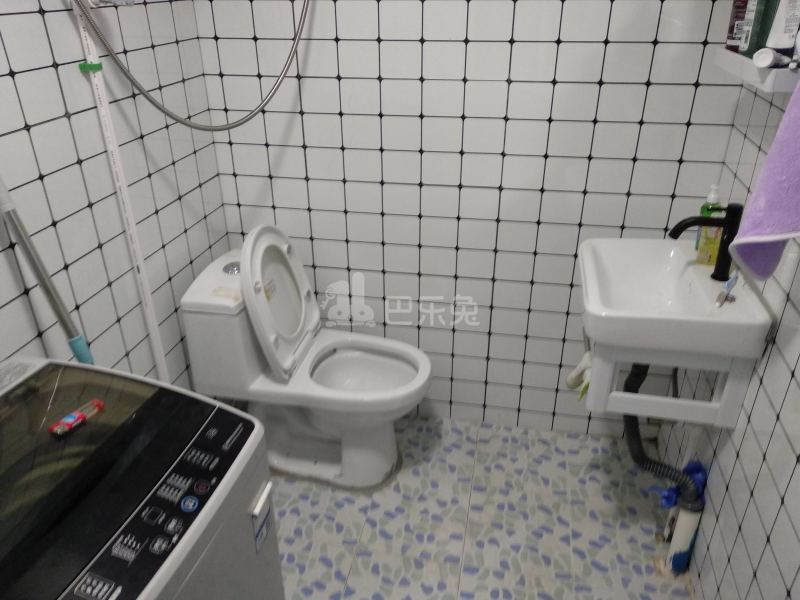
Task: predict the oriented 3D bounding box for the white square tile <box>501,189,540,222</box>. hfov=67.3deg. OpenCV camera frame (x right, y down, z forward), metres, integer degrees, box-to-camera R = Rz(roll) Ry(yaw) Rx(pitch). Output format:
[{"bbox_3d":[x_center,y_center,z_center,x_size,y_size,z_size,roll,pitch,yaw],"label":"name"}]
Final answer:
[{"bbox_3d":[0.360,-0.282,1.794,0.118,0.098,0.010,5,28,10],"label":"white square tile"}]

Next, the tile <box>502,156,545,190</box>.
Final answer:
[{"bbox_3d":[0.361,-0.371,1.753,0.119,0.100,0.010,5,28,10],"label":"tile"}]

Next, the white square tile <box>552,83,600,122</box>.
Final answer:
[{"bbox_3d":[0.478,-0.540,1.641,0.119,0.100,0.010,5,28,10],"label":"white square tile"}]

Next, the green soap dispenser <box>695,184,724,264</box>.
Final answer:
[{"bbox_3d":[0.757,-0.179,1.462,0.056,0.195,0.044,15,31,27],"label":"green soap dispenser"}]

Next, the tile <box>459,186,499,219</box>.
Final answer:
[{"bbox_3d":[0.243,-0.292,1.820,0.119,0.100,0.010,5,28,10],"label":"tile"}]

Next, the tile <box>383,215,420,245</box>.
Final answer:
[{"bbox_3d":[0.007,-0.222,1.900,0.118,0.098,0.010,5,28,10],"label":"tile"}]

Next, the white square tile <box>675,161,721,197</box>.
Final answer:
[{"bbox_3d":[0.830,-0.334,1.676,0.110,0.099,0.010,5,28,10],"label":"white square tile"}]

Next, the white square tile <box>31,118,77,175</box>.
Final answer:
[{"bbox_3d":[-0.717,-0.319,1.241,0.010,0.099,0.119,5,28,10],"label":"white square tile"}]

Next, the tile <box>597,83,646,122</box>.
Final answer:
[{"bbox_3d":[0.594,-0.528,1.613,0.118,0.098,0.010,5,28,10],"label":"tile"}]

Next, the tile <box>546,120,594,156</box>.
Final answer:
[{"bbox_3d":[0.478,-0.451,1.687,0.119,0.100,0.010,5,28,10],"label":"tile"}]

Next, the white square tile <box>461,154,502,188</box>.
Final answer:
[{"bbox_3d":[0.241,-0.380,1.763,0.117,0.098,0.010,5,28,10],"label":"white square tile"}]

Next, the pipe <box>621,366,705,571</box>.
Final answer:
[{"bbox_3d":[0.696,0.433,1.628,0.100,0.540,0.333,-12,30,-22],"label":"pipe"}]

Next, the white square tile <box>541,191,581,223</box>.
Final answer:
[{"bbox_3d":[0.479,-0.273,1.780,0.119,0.099,0.010,5,28,10],"label":"white square tile"}]

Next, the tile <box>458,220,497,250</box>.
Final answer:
[{"bbox_3d":[0.242,-0.203,1.855,0.117,0.098,0.010,5,28,10],"label":"tile"}]

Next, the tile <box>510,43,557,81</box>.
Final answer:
[{"bbox_3d":[0.357,-0.636,1.607,0.118,0.098,0.010,5,28,10],"label":"tile"}]

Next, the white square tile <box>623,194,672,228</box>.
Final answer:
[{"bbox_3d":[0.713,-0.252,1.732,0.118,0.098,0.010,5,28,10],"label":"white square tile"}]

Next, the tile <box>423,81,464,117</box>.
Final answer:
[{"bbox_3d":[0.123,-0.569,1.700,0.119,0.099,0.010,5,28,10],"label":"tile"}]

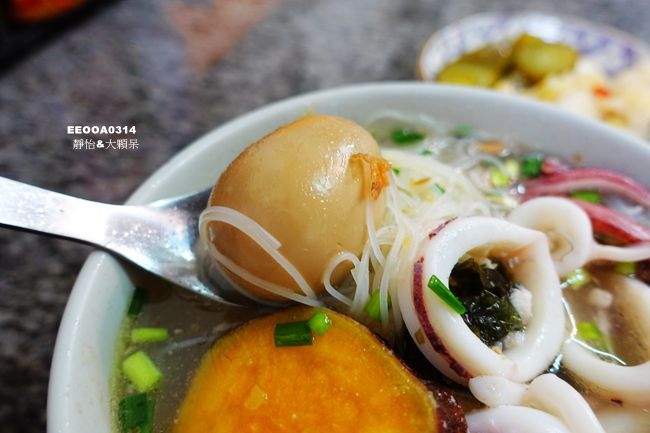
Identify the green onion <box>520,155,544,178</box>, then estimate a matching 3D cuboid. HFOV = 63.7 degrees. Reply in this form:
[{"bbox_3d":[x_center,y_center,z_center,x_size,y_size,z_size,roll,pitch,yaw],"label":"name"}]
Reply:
[{"bbox_3d":[0.074,-0.018,0.187,0.006,0.006,0.006,0,46,4],"label":"green onion"}]

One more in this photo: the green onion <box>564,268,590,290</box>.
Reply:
[{"bbox_3d":[0.074,0.018,0.152,0.008,0.004,0.004,-24,49,-19],"label":"green onion"}]

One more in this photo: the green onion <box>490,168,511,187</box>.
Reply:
[{"bbox_3d":[0.062,-0.013,0.183,0.005,0.004,0.006,-27,50,-22],"label":"green onion"}]

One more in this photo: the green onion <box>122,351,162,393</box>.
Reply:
[{"bbox_3d":[-0.048,0.041,0.138,0.006,0.005,0.010,-35,53,-27],"label":"green onion"}]

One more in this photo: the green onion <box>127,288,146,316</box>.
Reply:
[{"bbox_3d":[-0.055,0.025,0.154,0.004,0.004,0.008,7,46,11],"label":"green onion"}]

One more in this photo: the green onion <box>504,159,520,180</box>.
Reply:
[{"bbox_3d":[0.067,-0.017,0.186,0.005,0.004,0.007,4,46,8],"label":"green onion"}]

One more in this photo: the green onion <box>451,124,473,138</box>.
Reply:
[{"bbox_3d":[0.053,-0.033,0.204,0.007,0.004,0.004,-7,46,-3],"label":"green onion"}]

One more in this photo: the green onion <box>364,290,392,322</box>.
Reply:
[{"bbox_3d":[0.015,0.025,0.146,0.005,0.004,0.009,13,48,16],"label":"green onion"}]

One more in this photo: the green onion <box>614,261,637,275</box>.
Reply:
[{"bbox_3d":[0.089,0.015,0.155,0.006,0.003,0.004,0,46,3],"label":"green onion"}]

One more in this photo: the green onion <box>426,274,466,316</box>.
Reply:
[{"bbox_3d":[0.032,0.021,0.139,0.002,0.001,0.012,-38,63,-12],"label":"green onion"}]

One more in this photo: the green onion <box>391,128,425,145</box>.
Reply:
[{"bbox_3d":[0.032,-0.031,0.204,0.012,0.005,0.005,4,46,7],"label":"green onion"}]

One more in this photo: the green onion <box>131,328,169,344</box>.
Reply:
[{"bbox_3d":[-0.049,0.033,0.146,0.010,0.003,0.003,-6,46,-2],"label":"green onion"}]

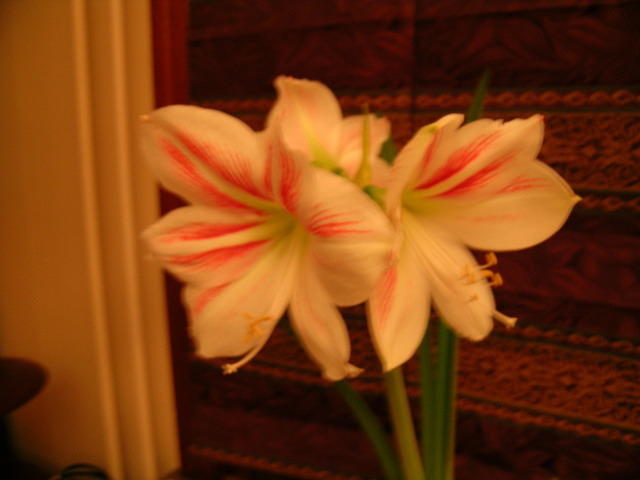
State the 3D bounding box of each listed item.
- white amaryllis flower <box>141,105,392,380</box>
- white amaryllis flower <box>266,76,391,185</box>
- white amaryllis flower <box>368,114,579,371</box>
[{"bbox_3d":[-0.024,-0.001,0.358,0.168,0.173,0.130,7,15,23],"label":"white amaryllis flower"},{"bbox_3d":[0.014,-0.083,0.475,0.140,0.145,0.120,-3,14,-17],"label":"white amaryllis flower"},{"bbox_3d":[0.092,-0.002,0.375,0.130,0.172,0.165,13,18,41],"label":"white amaryllis flower"}]

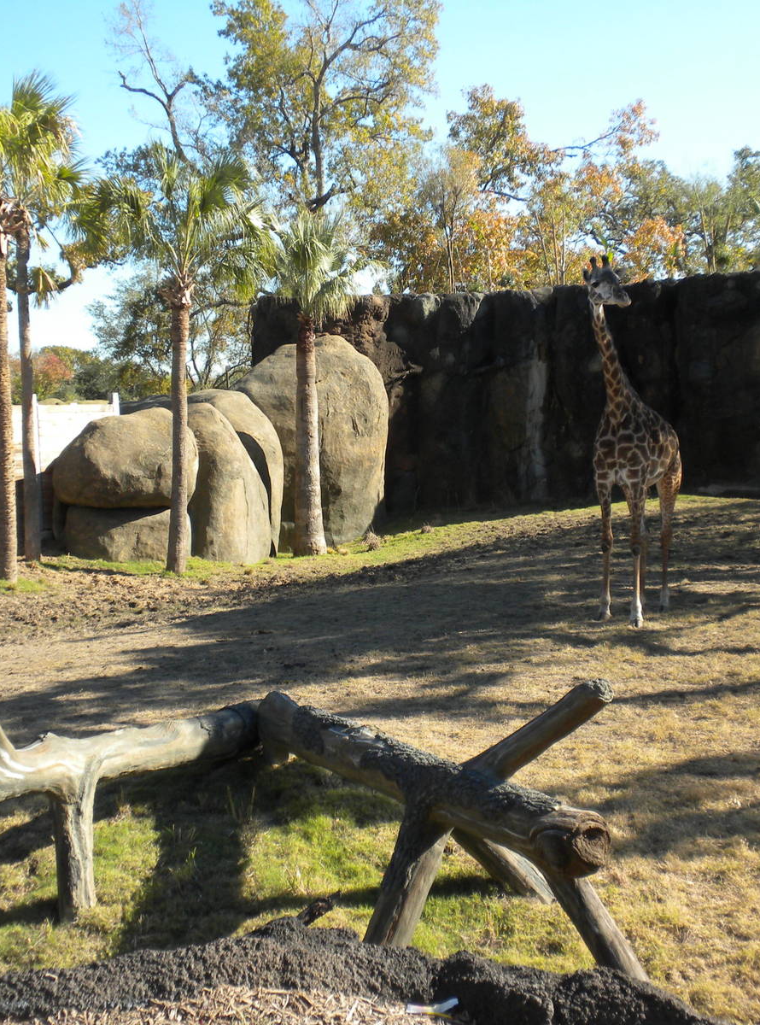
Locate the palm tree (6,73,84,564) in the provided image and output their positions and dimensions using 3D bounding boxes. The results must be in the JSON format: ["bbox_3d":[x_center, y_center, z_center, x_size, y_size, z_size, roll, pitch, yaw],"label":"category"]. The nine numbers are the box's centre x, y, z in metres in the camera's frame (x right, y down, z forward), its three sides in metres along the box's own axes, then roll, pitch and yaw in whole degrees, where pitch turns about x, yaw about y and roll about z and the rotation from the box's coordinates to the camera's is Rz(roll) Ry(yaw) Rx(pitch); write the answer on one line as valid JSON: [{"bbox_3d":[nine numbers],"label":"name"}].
[{"bbox_3d":[-6.160,-3.552,26.303,2.200,8.900,2.200,-2,4,0],"label":"palm tree"}]

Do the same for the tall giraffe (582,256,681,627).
[{"bbox_3d":[2.882,-0.912,16.960,0.750,4.200,1.950,0,4,31],"label":"tall giraffe"}]

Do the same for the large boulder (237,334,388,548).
[{"bbox_3d":[-1.258,-1.477,28.261,3.000,4.150,2.500,-2,4,0],"label":"large boulder"}]

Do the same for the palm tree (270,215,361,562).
[{"bbox_3d":[-1.141,-2.309,25.796,2.000,6.100,2.000,-2,4,0],"label":"palm tree"}]

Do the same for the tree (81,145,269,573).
[{"bbox_3d":[-3.303,-2.609,24.360,3.200,7.200,3.200,-2,4,0],"label":"tree"}]

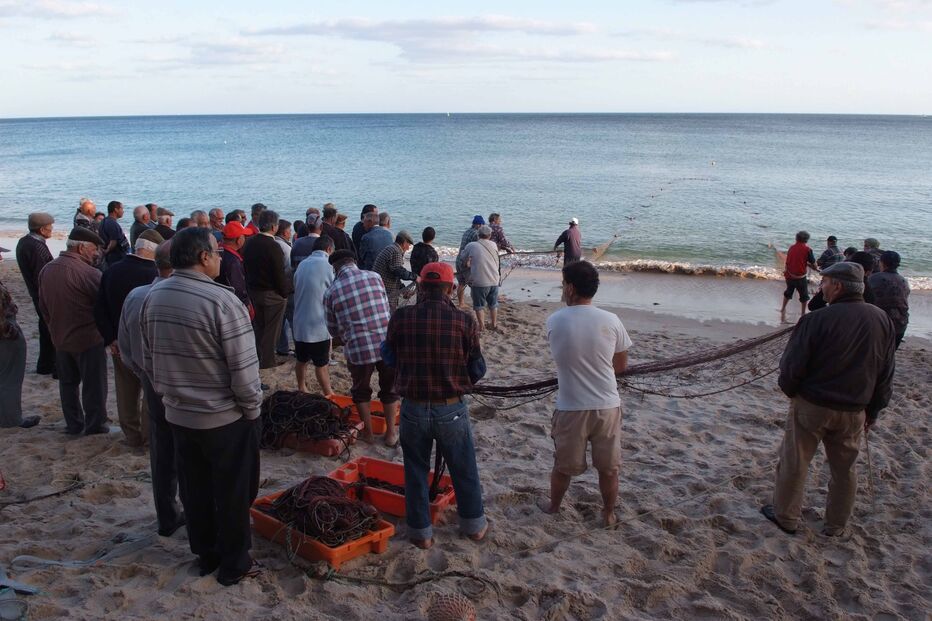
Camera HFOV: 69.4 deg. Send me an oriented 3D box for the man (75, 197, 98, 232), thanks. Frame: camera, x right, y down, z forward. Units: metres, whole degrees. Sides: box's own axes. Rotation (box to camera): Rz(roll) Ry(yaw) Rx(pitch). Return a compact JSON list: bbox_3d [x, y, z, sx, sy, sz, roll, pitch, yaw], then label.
[{"bbox_3d":[-5.295,-0.673,9.388,0.520,1.700,0.340,12,20,36],"label":"man"}]

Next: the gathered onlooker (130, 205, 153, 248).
[{"bbox_3d":[-3.937,-0.433,8.239,0.500,1.700,0.360,13,20,36],"label":"gathered onlooker"}]

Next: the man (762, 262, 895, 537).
[{"bbox_3d":[2.233,0.547,4.139,0.640,1.720,0.470,-2,16,-8],"label":"man"}]

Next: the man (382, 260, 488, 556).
[{"bbox_3d":[-0.158,0.552,3.870,0.590,1.711,0.420,2,16,8],"label":"man"}]

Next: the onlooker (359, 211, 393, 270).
[{"bbox_3d":[-1.195,-0.468,9.134,0.540,1.750,0.340,7,18,24],"label":"onlooker"}]

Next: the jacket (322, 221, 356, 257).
[{"bbox_3d":[-1.886,-0.990,10.126,0.540,0.700,0.340,8,18,24],"label":"jacket"}]

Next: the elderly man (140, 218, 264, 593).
[{"bbox_3d":[-1.220,0.475,3.126,0.530,1.730,0.370,9,18,29],"label":"elderly man"}]

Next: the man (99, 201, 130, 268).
[{"bbox_3d":[-5.064,-0.696,9.694,0.500,1.740,0.340,10,19,31],"label":"man"}]

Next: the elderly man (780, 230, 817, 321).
[{"bbox_3d":[6.234,-0.636,12.615,0.580,1.700,0.480,8,18,24],"label":"elderly man"}]

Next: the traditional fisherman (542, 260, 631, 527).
[{"bbox_3d":[0.742,0.517,4.141,0.530,1.687,0.380,-3,17,-12],"label":"traditional fisherman"}]

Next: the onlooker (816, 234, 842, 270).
[{"bbox_3d":[7.874,-0.817,14.661,0.580,1.650,0.480,-8,18,-26],"label":"onlooker"}]

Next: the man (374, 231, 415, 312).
[{"bbox_3d":[-0.880,-0.174,8.279,0.550,1.620,0.540,-5,17,-17],"label":"man"}]

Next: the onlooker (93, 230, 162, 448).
[{"bbox_3d":[-2.538,0.230,5.151,0.540,1.691,0.380,3,17,12],"label":"onlooker"}]

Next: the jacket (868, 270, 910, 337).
[{"bbox_3d":[5.006,-0.150,8.073,0.570,0.700,0.380,1,16,3],"label":"jacket"}]

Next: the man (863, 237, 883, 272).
[{"bbox_3d":[6.345,-0.289,10.530,0.540,1.690,0.350,1,16,2],"label":"man"}]

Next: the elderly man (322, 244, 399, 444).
[{"bbox_3d":[-0.823,0.281,5.340,0.560,1.560,0.560,-8,18,-24],"label":"elderly man"}]

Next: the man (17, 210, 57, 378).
[{"bbox_3d":[-4.396,-0.148,6.888,0.380,1.690,0.500,-12,20,-36],"label":"man"}]

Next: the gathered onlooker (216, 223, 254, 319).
[{"bbox_3d":[-2.264,-0.030,6.602,0.520,1.700,0.400,11,20,33],"label":"gathered onlooker"}]

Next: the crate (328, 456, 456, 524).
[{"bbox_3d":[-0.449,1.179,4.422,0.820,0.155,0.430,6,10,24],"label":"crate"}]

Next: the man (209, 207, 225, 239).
[{"bbox_3d":[-3.228,-0.467,8.637,0.350,1.680,0.500,-6,18,-21],"label":"man"}]

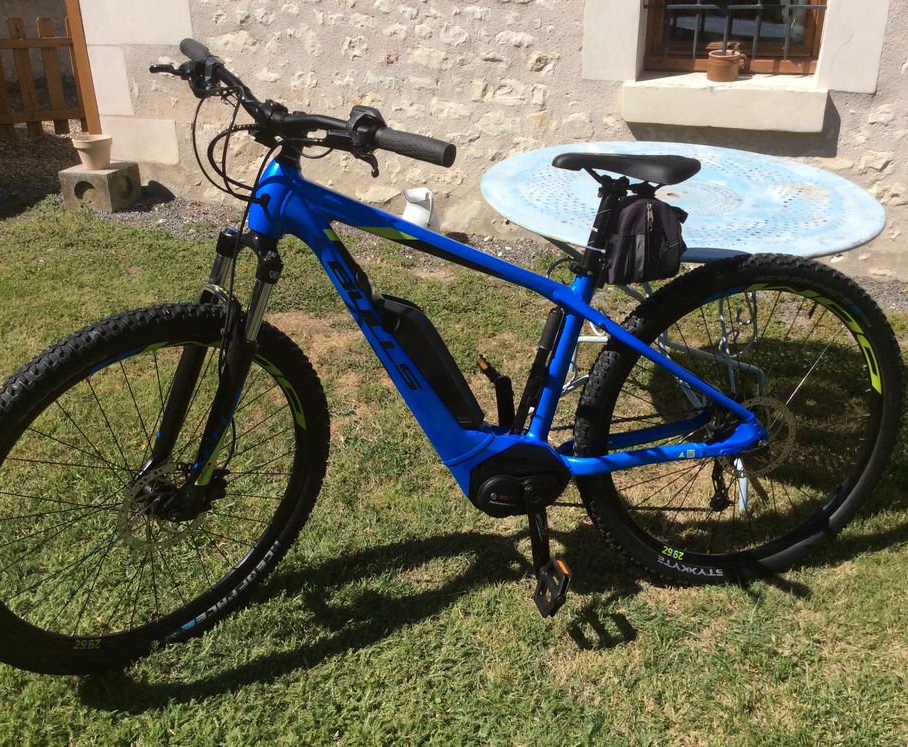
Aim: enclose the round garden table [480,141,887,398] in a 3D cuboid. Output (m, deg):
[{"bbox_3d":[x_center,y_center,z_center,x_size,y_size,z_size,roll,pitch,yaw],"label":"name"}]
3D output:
[{"bbox_3d":[0.546,-0.118,2.427,0.965,0.735,0.965,0,25,0],"label":"round garden table"}]

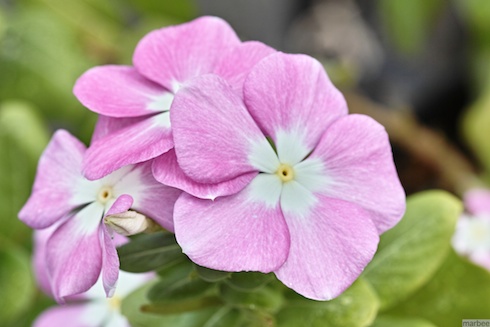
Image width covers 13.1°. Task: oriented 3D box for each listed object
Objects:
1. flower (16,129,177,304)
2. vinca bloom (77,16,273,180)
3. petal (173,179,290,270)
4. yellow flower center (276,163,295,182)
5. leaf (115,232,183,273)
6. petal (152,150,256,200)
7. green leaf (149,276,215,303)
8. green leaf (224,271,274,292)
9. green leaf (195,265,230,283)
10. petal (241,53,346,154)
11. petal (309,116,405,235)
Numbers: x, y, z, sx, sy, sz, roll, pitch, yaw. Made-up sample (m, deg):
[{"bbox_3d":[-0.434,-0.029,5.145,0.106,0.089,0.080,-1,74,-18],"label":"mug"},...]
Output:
[{"bbox_3d":[-0.028,0.011,0.427,0.034,0.034,0.012,5,-5,12],"label":"flower"},{"bbox_3d":[-0.014,-0.012,0.426,0.038,0.033,0.013,6,-17,14],"label":"vinca bloom"},{"bbox_3d":[-0.002,0.011,0.408,0.022,0.019,0.006,-1,-9,-2],"label":"petal"},{"bbox_3d":[0.008,0.002,0.411,0.003,0.004,0.002,-1,-9,-2],"label":"yellow flower center"},{"bbox_3d":[-0.019,0.018,0.432,0.015,0.004,0.010,-13,37,-8],"label":"leaf"},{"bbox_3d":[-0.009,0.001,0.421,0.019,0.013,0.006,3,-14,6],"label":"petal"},{"bbox_3d":[-0.013,0.026,0.438,0.013,0.004,0.010,-17,38,-13],"label":"green leaf"},{"bbox_3d":[0.001,0.023,0.432,0.010,0.004,0.010,0,29,0],"label":"green leaf"},{"bbox_3d":[-0.007,0.022,0.430,0.008,0.004,0.009,0,29,0],"label":"green leaf"},{"bbox_3d":[0.010,-0.011,0.412,0.020,0.020,0.006,-1,-9,-2],"label":"petal"},{"bbox_3d":[0.021,0.002,0.410,0.020,0.023,0.006,-1,-9,-2],"label":"petal"}]

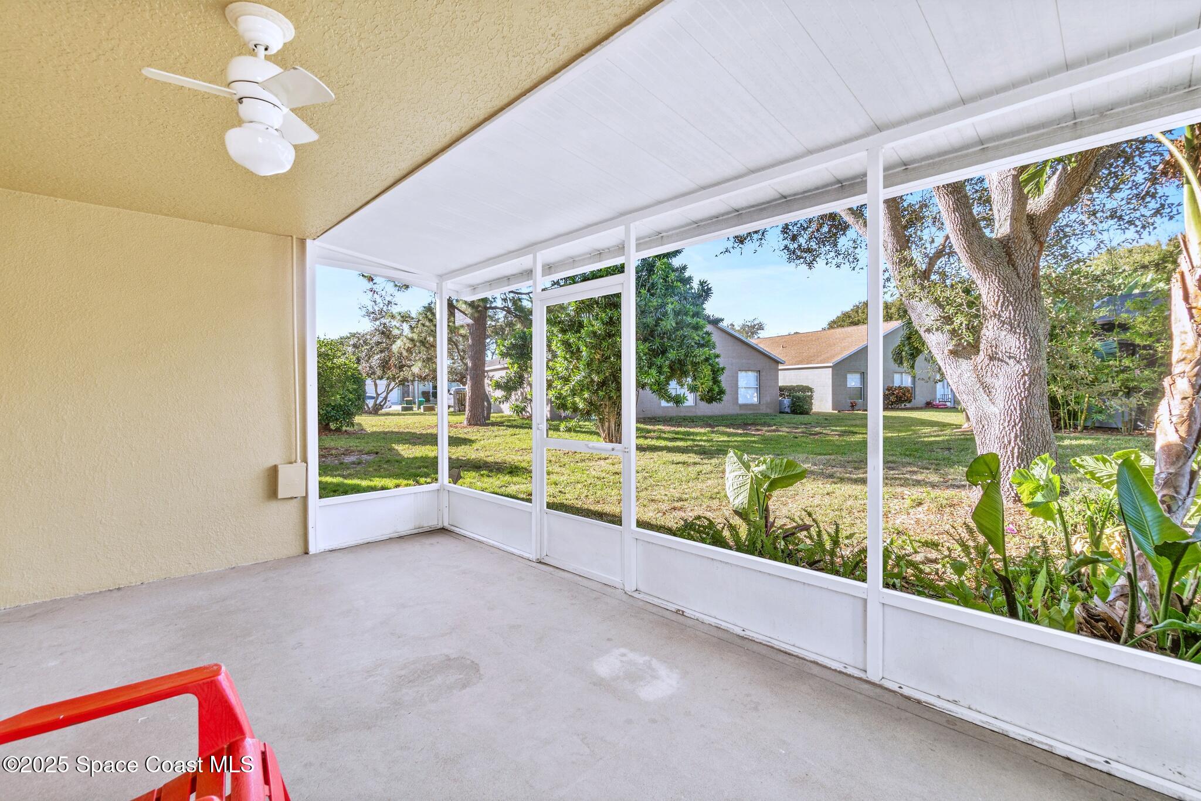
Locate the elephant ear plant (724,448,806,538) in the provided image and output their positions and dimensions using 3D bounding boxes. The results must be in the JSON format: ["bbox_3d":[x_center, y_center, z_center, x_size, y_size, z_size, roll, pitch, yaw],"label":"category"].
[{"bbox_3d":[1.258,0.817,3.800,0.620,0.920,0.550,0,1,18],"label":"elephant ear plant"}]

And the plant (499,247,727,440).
[{"bbox_3d":[0.240,-1.295,12.200,5.400,4.800,4.900,0,1,0],"label":"plant"}]

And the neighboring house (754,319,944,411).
[{"bbox_3d":[15.933,-2.260,36.852,14.600,5.400,13.000,-1,1,-29],"label":"neighboring house"}]

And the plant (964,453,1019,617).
[{"bbox_3d":[1.962,0.756,2.500,0.280,1.020,0.260,1,1,37],"label":"plant"}]

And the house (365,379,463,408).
[{"bbox_3d":[-22.209,-2.044,56.000,14.000,4.800,10.500,-1,1,-27],"label":"house"}]

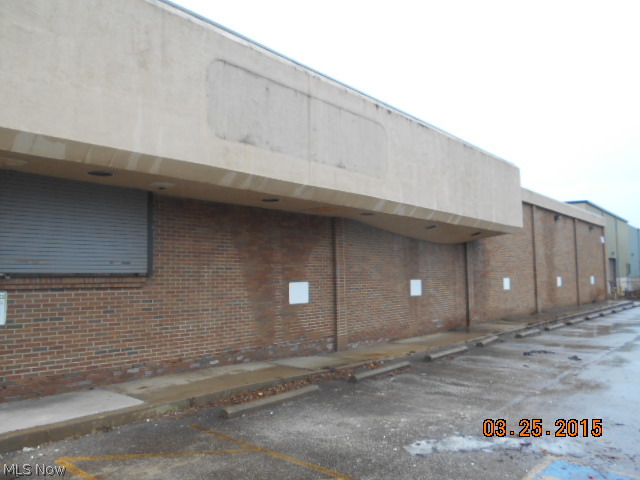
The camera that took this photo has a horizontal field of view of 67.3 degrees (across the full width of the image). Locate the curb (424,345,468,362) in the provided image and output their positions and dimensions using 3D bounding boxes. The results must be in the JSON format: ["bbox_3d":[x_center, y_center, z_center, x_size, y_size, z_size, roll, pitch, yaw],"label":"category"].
[{"bbox_3d":[2.972,2.680,11.232,0.180,0.130,1.800,-5,-6,41],"label":"curb"}]

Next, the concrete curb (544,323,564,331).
[{"bbox_3d":[8.208,3.055,16.794,0.180,0.130,1.800,-5,-6,41],"label":"concrete curb"}]

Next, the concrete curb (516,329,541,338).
[{"bbox_3d":[6.490,2.930,14.944,0.180,0.130,1.800,-5,-6,41],"label":"concrete curb"}]

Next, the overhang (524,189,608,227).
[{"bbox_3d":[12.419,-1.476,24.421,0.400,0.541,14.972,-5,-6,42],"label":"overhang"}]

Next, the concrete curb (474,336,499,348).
[{"bbox_3d":[4.646,2.820,13.258,0.180,0.130,1.800,-4,-5,33],"label":"concrete curb"}]

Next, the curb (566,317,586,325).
[{"bbox_3d":[9.836,3.169,18.495,0.180,0.130,1.800,-5,-6,40],"label":"curb"}]

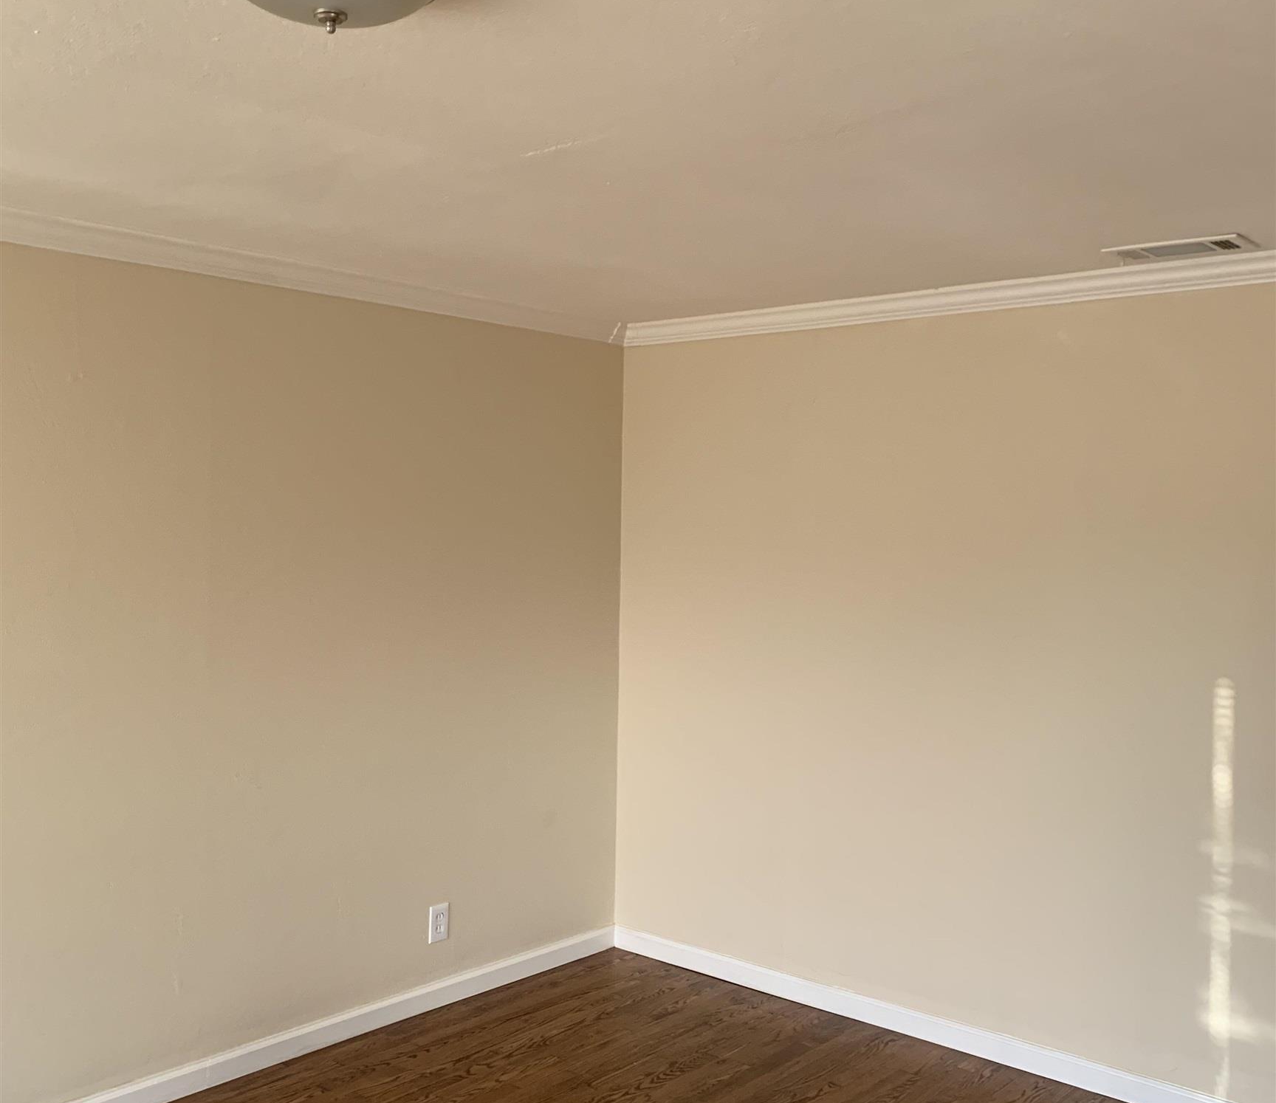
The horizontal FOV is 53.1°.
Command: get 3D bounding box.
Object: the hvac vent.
[{"bbox_3d":[1.454,-0.801,3.430,0.352,0.018,0.203,2,2,41],"label":"hvac vent"}]

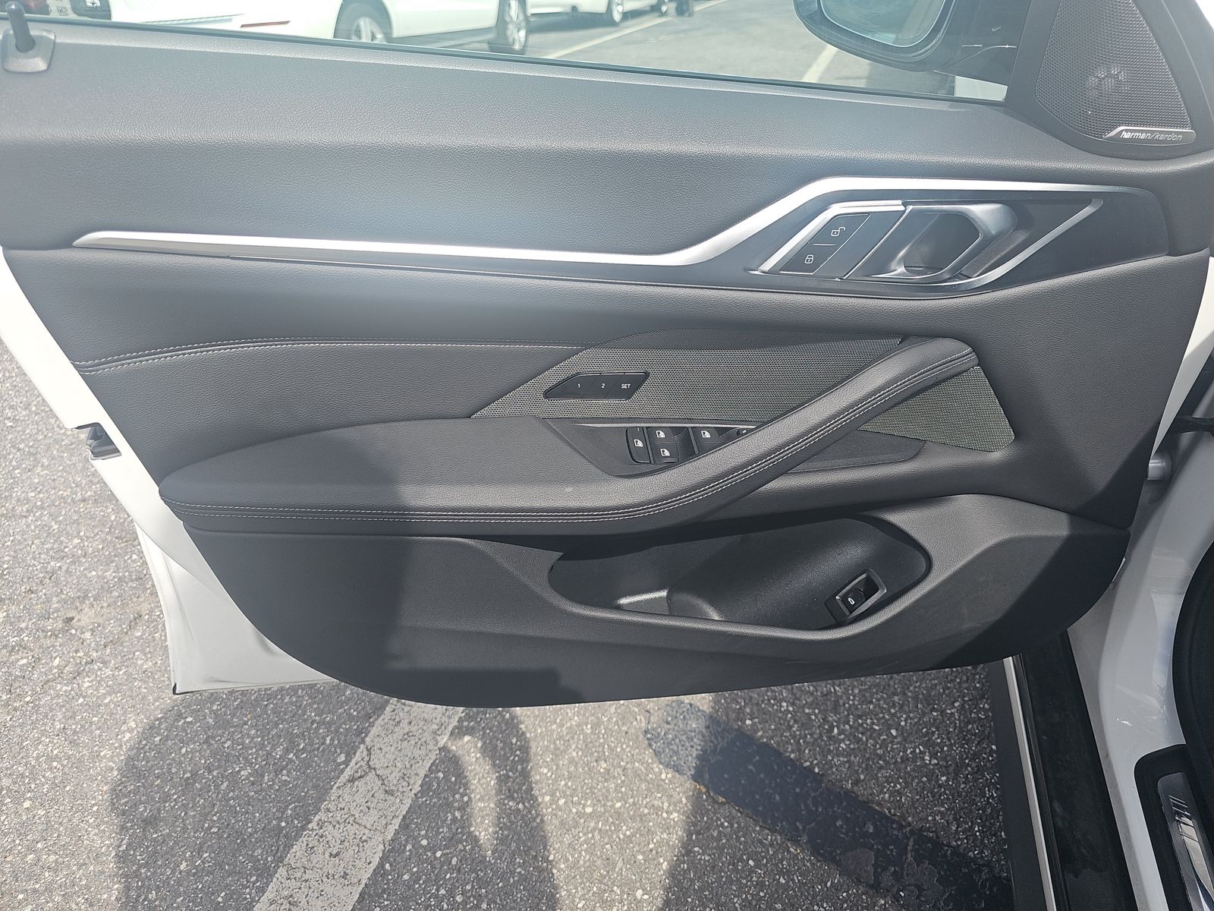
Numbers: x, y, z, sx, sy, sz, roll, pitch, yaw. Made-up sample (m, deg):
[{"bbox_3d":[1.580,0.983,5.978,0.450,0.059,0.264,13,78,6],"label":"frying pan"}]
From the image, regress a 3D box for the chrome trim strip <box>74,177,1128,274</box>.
[{"bbox_3d":[0.028,-0.179,0.629,0.830,0.075,0.040,-3,33,-8],"label":"chrome trim strip"}]

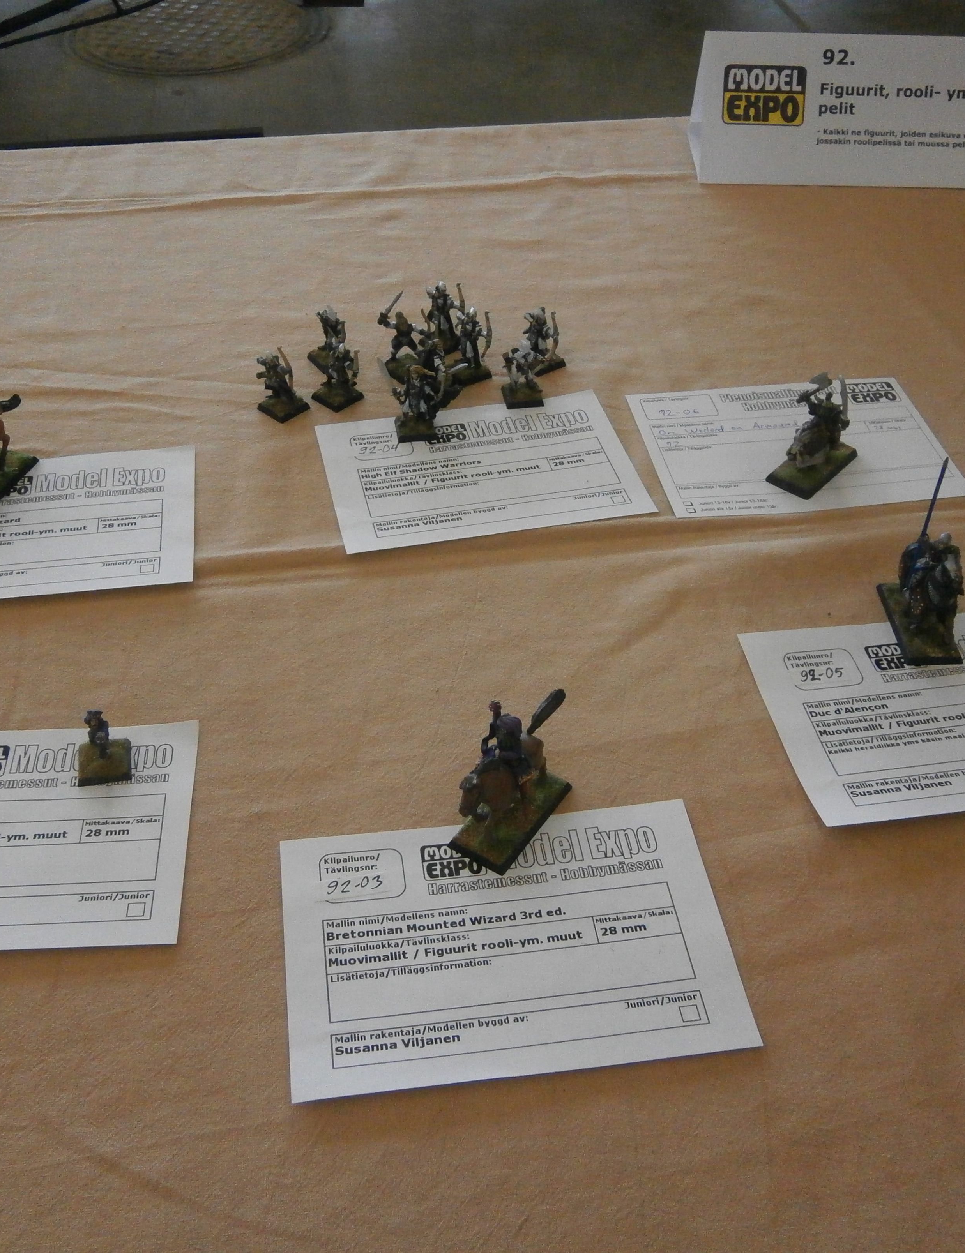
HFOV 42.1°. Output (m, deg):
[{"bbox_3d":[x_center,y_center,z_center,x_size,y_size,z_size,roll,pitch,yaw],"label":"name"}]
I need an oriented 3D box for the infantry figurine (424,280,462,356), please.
[{"bbox_3d":[-0.023,-0.169,0.678,0.022,0.040,0.021,-21,49,-22],"label":"infantry figurine"}]

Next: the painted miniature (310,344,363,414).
[{"bbox_3d":[-0.075,-0.131,0.644,0.021,0.033,0.021,31,52,27],"label":"painted miniature"}]

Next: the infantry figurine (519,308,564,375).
[{"bbox_3d":[0.034,-0.160,0.687,0.024,0.035,0.022,-20,49,-21],"label":"infantry figurine"}]

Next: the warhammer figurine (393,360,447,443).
[{"bbox_3d":[-0.032,-0.114,0.623,0.027,0.040,0.021,-3,45,-4],"label":"warhammer figurine"}]

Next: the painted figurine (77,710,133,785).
[{"bbox_3d":[-0.144,0.042,0.469,0.020,0.030,0.020,-5,45,-6],"label":"painted figurine"}]

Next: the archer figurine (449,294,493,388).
[{"bbox_3d":[-0.007,-0.152,0.677,0.025,0.036,0.022,-20,49,-21],"label":"archer figurine"}]

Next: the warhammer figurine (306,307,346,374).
[{"bbox_3d":[-0.083,-0.159,0.683,0.023,0.035,0.022,-22,49,-22],"label":"warhammer figurine"}]

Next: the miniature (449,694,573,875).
[{"bbox_3d":[0.014,0.048,0.457,0.026,0.064,0.056,26,50,23],"label":"miniature"}]

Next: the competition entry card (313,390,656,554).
[{"bbox_3d":[-0.001,-0.080,0.614,0.149,0.004,0.101,-9,46,-11],"label":"competition entry card"}]

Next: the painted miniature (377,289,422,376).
[{"bbox_3d":[-0.038,-0.153,0.659,0.026,0.045,0.021,-11,46,-13],"label":"painted miniature"}]

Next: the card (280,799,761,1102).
[{"bbox_3d":[0.009,0.105,0.428,0.149,0.004,0.101,-5,45,-6],"label":"card"}]

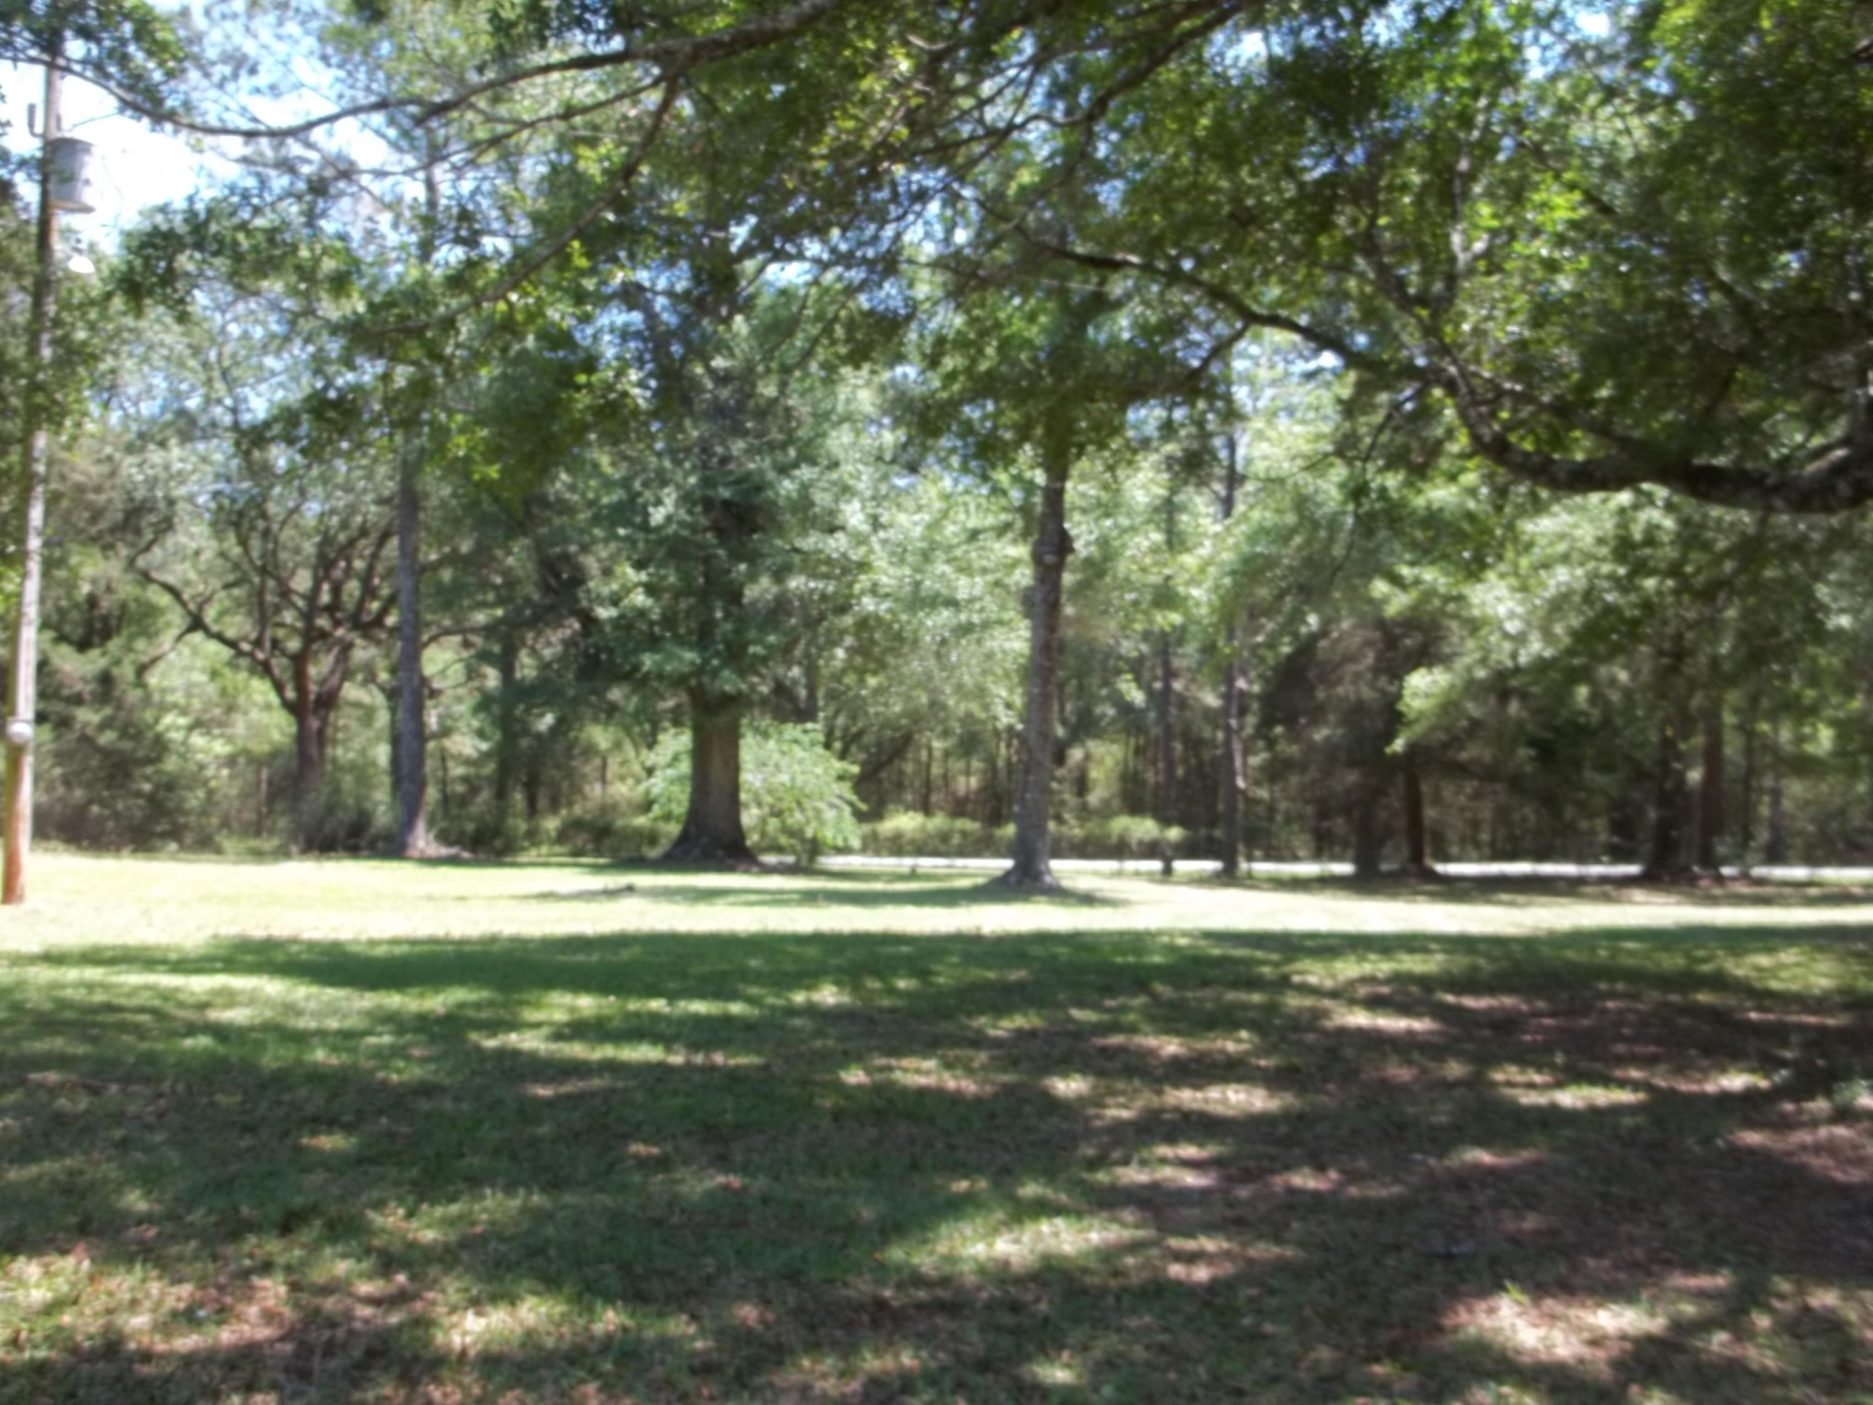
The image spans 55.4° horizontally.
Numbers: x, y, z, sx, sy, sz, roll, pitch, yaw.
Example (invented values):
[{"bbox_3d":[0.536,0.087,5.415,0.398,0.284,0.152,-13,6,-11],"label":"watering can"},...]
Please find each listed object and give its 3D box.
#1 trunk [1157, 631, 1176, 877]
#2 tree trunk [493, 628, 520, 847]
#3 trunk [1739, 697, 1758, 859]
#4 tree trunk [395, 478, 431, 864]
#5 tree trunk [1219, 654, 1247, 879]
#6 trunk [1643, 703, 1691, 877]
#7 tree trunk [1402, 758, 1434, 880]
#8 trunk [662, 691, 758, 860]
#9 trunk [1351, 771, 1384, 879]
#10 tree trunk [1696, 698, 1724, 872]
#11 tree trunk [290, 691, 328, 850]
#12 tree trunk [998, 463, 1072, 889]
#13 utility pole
[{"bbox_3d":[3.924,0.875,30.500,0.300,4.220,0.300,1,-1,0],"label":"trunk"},{"bbox_3d":[-8.554,0.727,35.500,0.470,4.280,0.430,1,-2,0],"label":"tree trunk"},{"bbox_3d":[16.829,1.622,37.000,0.330,3.340,0.330,1,-1,0],"label":"trunk"},{"bbox_3d":[-9.154,-0.716,31.200,0.620,6.780,0.560,1,-2,0],"label":"tree trunk"},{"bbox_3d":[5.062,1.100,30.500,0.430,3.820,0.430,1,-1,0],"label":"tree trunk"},{"bbox_3d":[13.099,1.600,32.000,0.750,3.120,0.750,1,-1,0],"label":"trunk"},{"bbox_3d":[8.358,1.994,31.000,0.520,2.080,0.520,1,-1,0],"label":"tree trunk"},{"bbox_3d":[-3.887,1.292,30.600,1.600,2.960,1.500,1,-2,0],"label":"trunk"},{"bbox_3d":[7.482,2.121,31.000,0.500,1.880,0.500,1,-1,0],"label":"trunk"},{"bbox_3d":[13.990,1.496,32.300,0.520,3.180,0.480,1,-2,0],"label":"tree trunk"},{"bbox_3d":[-11.602,1.244,33.000,0.720,2.950,0.660,1,-2,0],"label":"tree trunk"},{"bbox_3d":[1.373,-0.369,25.000,0.920,5.960,0.800,1,-2,0],"label":"tree trunk"},{"bbox_3d":[-9.288,-2.384,18.400,0.260,8.900,0.260,2,-1,0],"label":"utility pole"}]

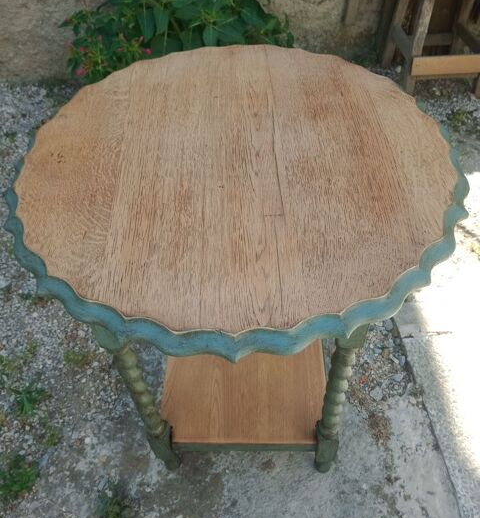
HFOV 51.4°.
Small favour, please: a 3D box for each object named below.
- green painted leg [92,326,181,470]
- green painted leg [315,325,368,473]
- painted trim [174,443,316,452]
[{"bbox_3d":[-0.163,0.236,0.841,0.043,0.640,0.043,-1,49,4],"label":"green painted leg"},{"bbox_3d":[0.159,0.232,0.820,0.043,0.640,0.043,-1,49,4],"label":"green painted leg"},{"bbox_3d":[0.008,0.351,0.958,0.285,0.037,0.020,-1,49,4],"label":"painted trim"}]

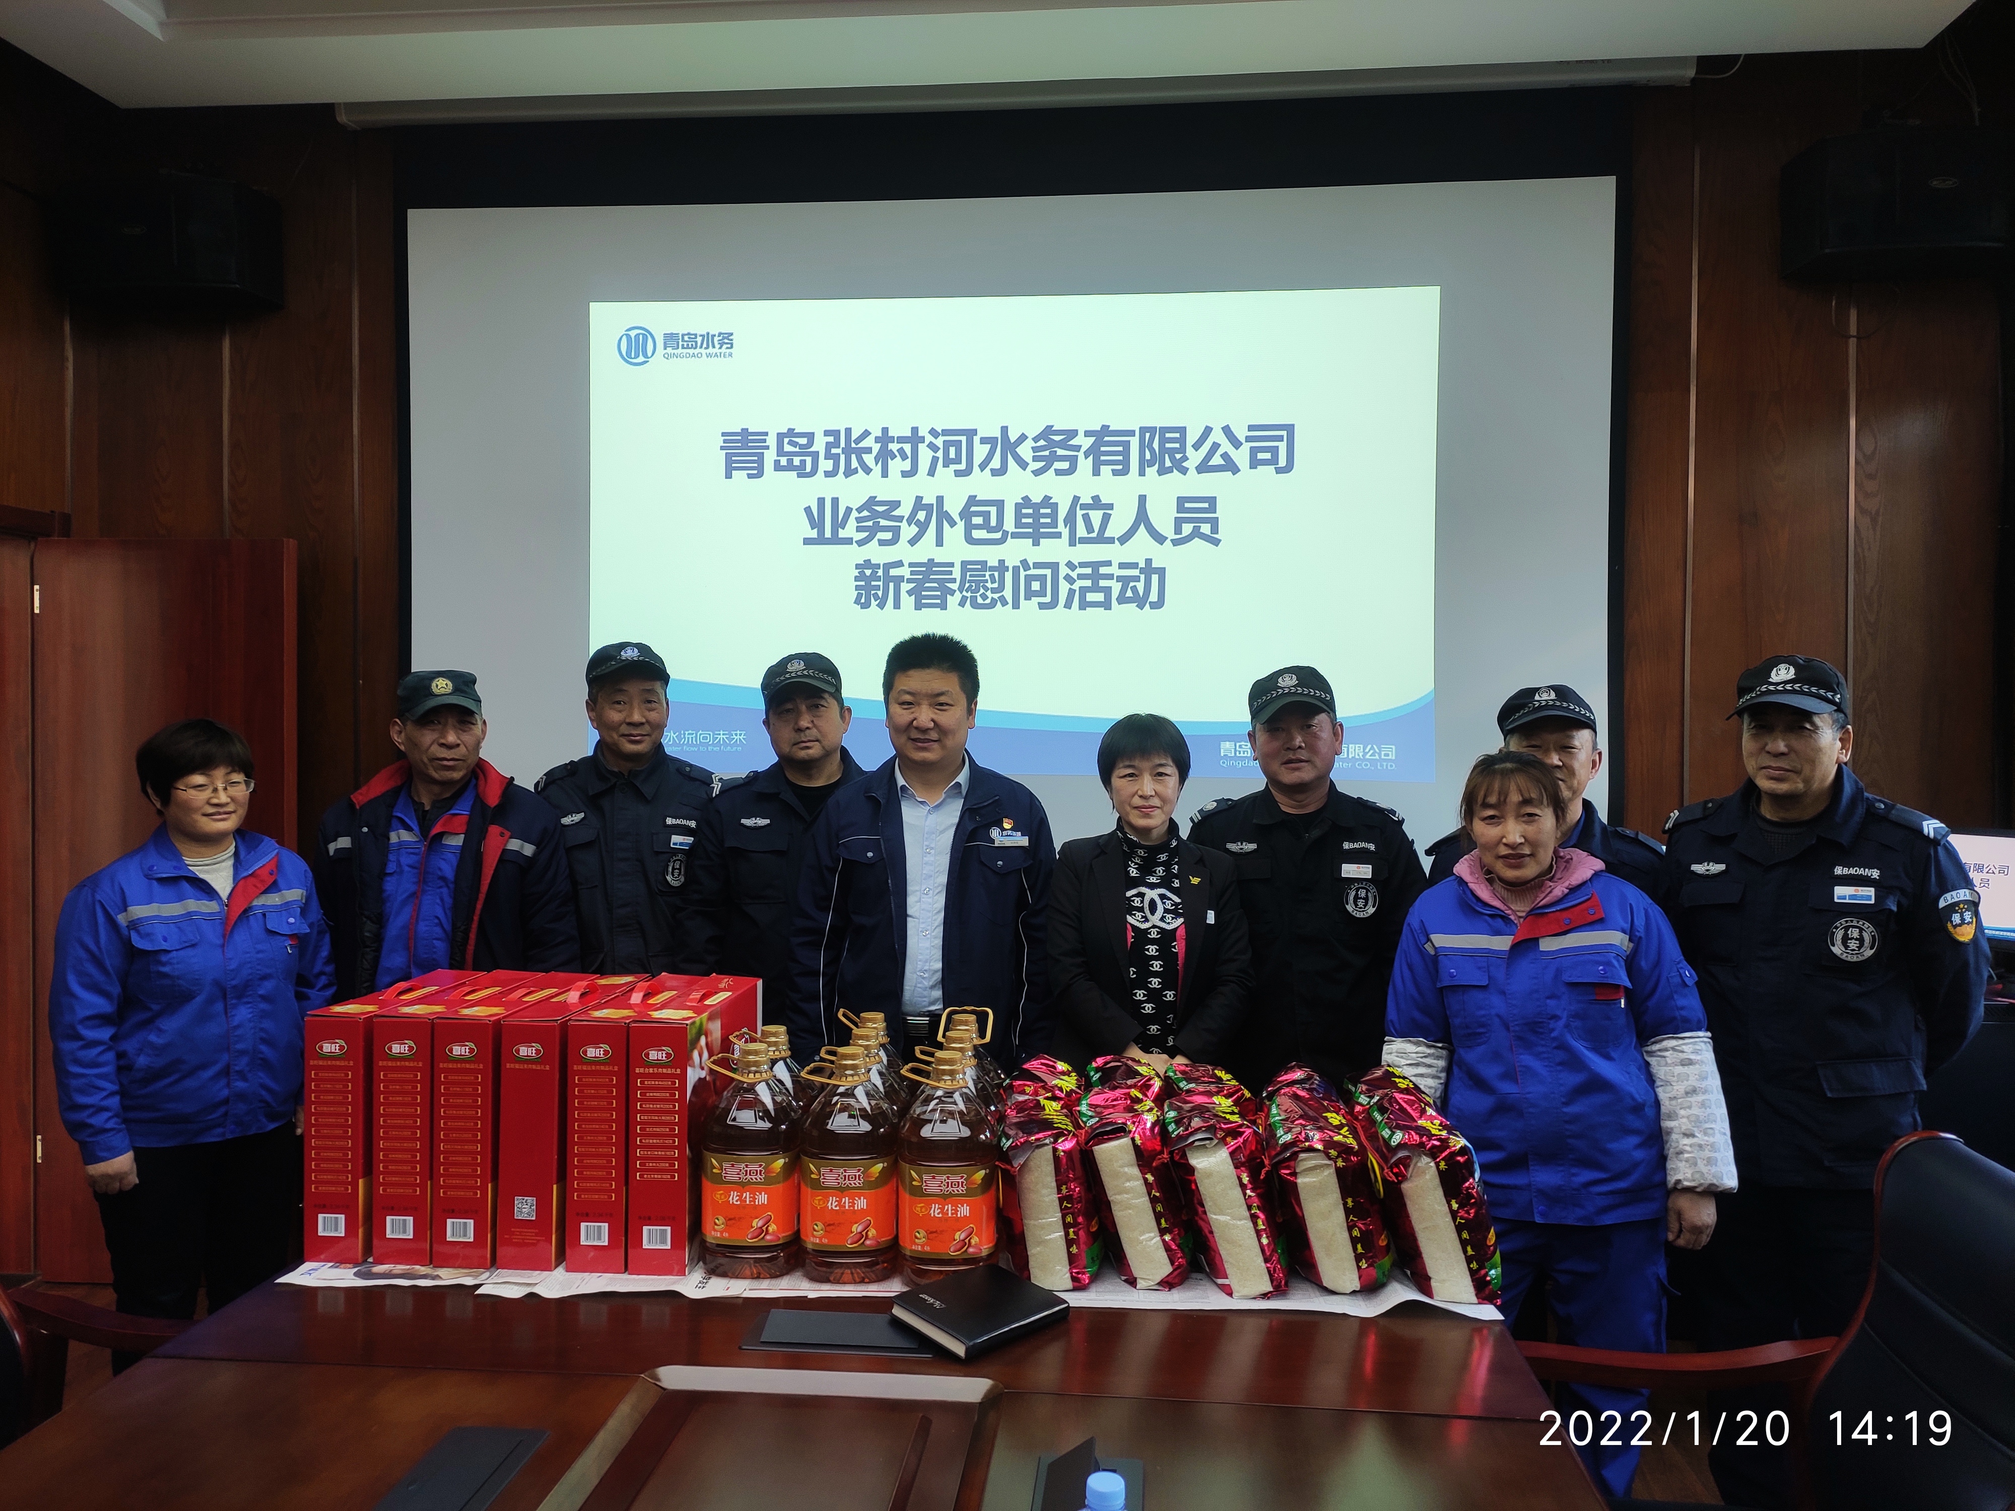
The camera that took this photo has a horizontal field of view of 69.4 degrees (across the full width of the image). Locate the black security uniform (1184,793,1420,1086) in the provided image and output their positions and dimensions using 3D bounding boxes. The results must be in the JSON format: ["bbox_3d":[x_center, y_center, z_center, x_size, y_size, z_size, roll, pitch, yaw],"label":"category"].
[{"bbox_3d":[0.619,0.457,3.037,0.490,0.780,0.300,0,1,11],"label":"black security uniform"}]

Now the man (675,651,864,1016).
[{"bbox_3d":[-0.445,0.668,3.116,0.500,1.768,0.310,0,1,-8],"label":"man"}]

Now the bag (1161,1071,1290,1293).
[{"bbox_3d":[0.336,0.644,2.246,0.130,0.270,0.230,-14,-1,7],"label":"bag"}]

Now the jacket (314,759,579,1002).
[{"bbox_3d":[-1.087,0.392,2.820,0.510,0.770,0.300,0,1,-10],"label":"jacket"}]

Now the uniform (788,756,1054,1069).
[{"bbox_3d":[-0.166,0.378,2.847,0.510,0.740,0.310,0,1,0],"label":"uniform"}]

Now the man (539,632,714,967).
[{"bbox_3d":[-0.789,0.645,3.020,0.500,1.750,0.290,0,1,-9],"label":"man"}]

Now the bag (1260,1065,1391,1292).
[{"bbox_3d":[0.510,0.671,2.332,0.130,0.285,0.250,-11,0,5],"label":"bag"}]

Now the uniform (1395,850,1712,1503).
[{"bbox_3d":[0.942,0.836,2.520,0.530,1.270,0.300,1,1,27],"label":"uniform"}]

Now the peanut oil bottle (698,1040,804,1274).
[{"bbox_3d":[-0.397,0.616,2.252,0.150,0.336,0.150,0,1,-2],"label":"peanut oil bottle"}]

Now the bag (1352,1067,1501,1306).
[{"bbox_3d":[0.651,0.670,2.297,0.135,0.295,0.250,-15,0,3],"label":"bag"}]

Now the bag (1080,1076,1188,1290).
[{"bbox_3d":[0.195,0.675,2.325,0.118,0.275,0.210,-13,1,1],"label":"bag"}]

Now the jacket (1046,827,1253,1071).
[{"bbox_3d":[0.280,0.481,2.886,0.410,0.660,0.300,0,1,6],"label":"jacket"}]

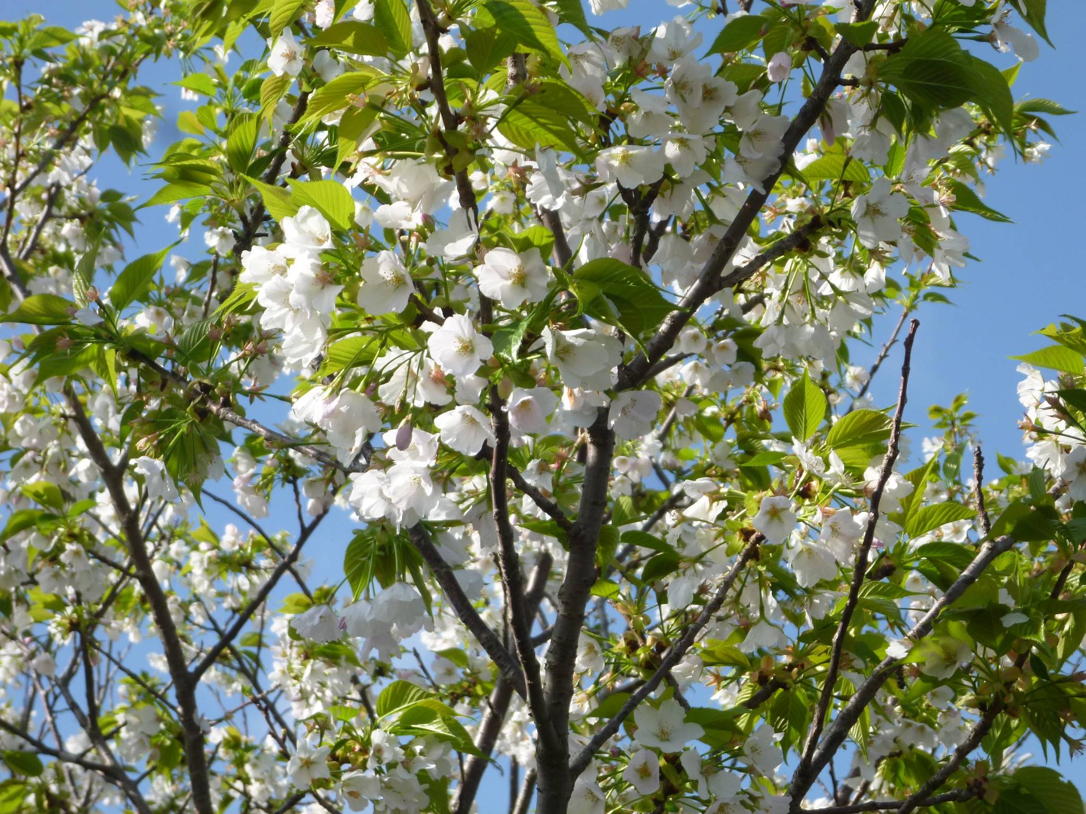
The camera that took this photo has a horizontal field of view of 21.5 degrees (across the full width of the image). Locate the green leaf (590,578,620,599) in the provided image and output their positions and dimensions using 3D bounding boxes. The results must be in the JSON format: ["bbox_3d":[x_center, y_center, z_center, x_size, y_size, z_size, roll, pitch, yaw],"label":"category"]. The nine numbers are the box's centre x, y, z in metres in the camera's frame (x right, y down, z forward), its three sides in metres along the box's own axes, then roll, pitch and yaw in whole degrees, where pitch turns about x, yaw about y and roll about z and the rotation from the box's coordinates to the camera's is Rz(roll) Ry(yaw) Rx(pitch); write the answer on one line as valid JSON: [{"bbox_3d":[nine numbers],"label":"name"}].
[{"bbox_3d":[0.050,0.152,2.400,0.033,0.011,0.020,7,-53,0],"label":"green leaf"}]

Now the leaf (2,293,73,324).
[{"bbox_3d":[-0.372,-0.071,2.100,0.056,0.016,0.026,-3,-45,0],"label":"leaf"}]

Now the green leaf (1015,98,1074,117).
[{"bbox_3d":[0.492,-0.294,2.800,0.065,0.012,0.029,9,-19,18],"label":"green leaf"}]

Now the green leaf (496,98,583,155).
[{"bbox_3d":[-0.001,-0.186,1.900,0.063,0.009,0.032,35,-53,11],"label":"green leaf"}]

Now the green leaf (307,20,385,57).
[{"bbox_3d":[-0.137,-0.258,2.000,0.066,0.011,0.032,6,-50,-21],"label":"green leaf"}]

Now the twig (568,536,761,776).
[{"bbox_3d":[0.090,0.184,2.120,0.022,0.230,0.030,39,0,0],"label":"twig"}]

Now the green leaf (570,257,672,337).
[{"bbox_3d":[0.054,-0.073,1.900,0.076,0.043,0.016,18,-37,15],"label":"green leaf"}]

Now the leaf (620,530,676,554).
[{"bbox_3d":[0.094,0.121,2.550,0.060,0.010,0.029,20,-36,17],"label":"leaf"}]

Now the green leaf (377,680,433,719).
[{"bbox_3d":[-0.101,0.215,2.100,0.051,0.011,0.026,-23,-48,11],"label":"green leaf"}]

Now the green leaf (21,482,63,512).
[{"bbox_3d":[-0.510,0.091,2.900,0.046,0.009,0.026,31,-42,-17],"label":"green leaf"}]

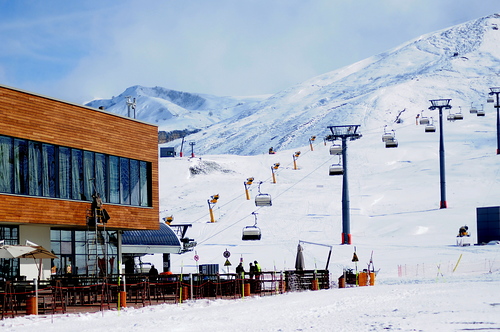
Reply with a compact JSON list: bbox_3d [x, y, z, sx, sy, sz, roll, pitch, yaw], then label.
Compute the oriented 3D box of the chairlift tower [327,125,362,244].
[{"bbox_3d":[16.520,3.214,253.000,5.700,20.700,3.000,-2,-4,15],"label":"chairlift tower"}]

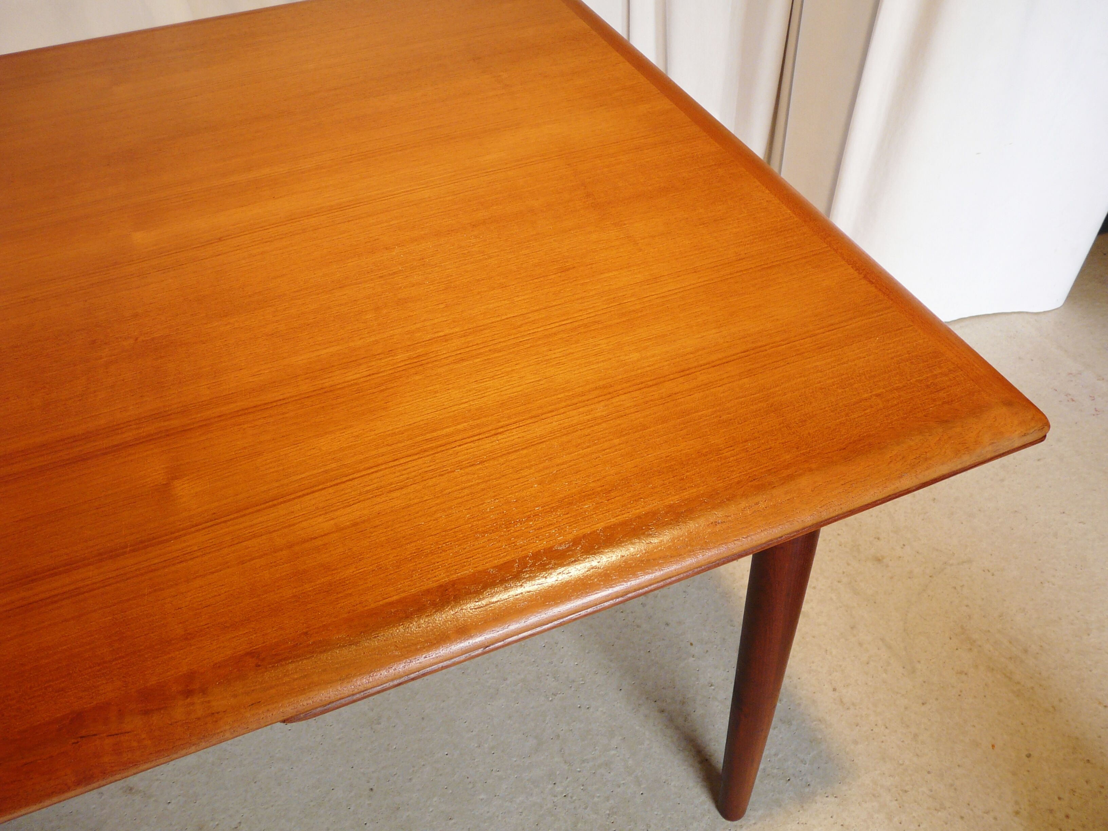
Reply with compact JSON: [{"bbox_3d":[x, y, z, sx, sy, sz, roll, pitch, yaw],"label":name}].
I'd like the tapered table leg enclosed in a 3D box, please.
[{"bbox_3d":[0.204,0.259,0.886,0.054,0.650,0.054,-17,46,-12],"label":"tapered table leg"}]

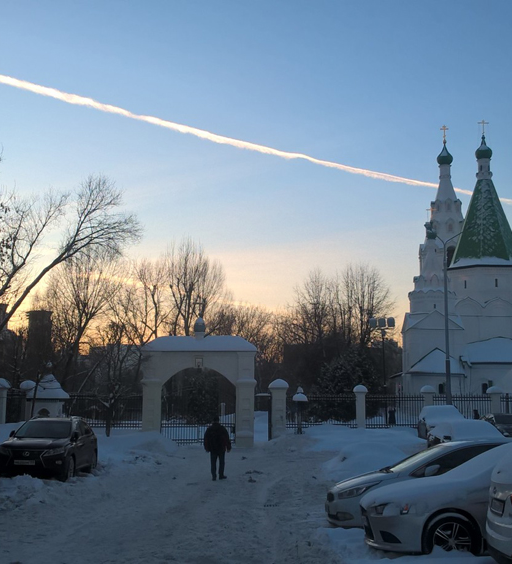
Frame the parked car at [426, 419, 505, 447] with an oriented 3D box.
[{"bbox_3d":[5.880,4.574,21.670,1.750,1.500,4.400,0,-8,0],"label":"parked car"}]

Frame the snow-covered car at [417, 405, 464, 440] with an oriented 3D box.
[{"bbox_3d":[7.250,5.551,30.069,1.800,1.750,4.500,1,-9,-3],"label":"snow-covered car"}]

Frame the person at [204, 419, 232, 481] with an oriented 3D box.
[{"bbox_3d":[-1.013,4.541,21.728,0.700,1.710,0.500,0,-9,0],"label":"person"}]

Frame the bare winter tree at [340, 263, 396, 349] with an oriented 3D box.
[{"bbox_3d":[12.400,6.264,88.003,6.400,17.000,6.400,0,-8,0],"label":"bare winter tree"}]

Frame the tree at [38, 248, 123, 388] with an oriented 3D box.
[{"bbox_3d":[-13.800,4.550,61.982,6.600,13.000,6.400,0,-8,0],"label":"tree"}]

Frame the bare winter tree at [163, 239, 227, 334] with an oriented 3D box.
[{"bbox_3d":[-6.100,4.695,78.125,6.200,17.300,6.200,0,-8,0],"label":"bare winter tree"}]

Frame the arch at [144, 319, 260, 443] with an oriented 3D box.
[{"bbox_3d":[-2.895,5.276,41.376,5.870,6.460,1.400,0,-9,0],"label":"arch"}]

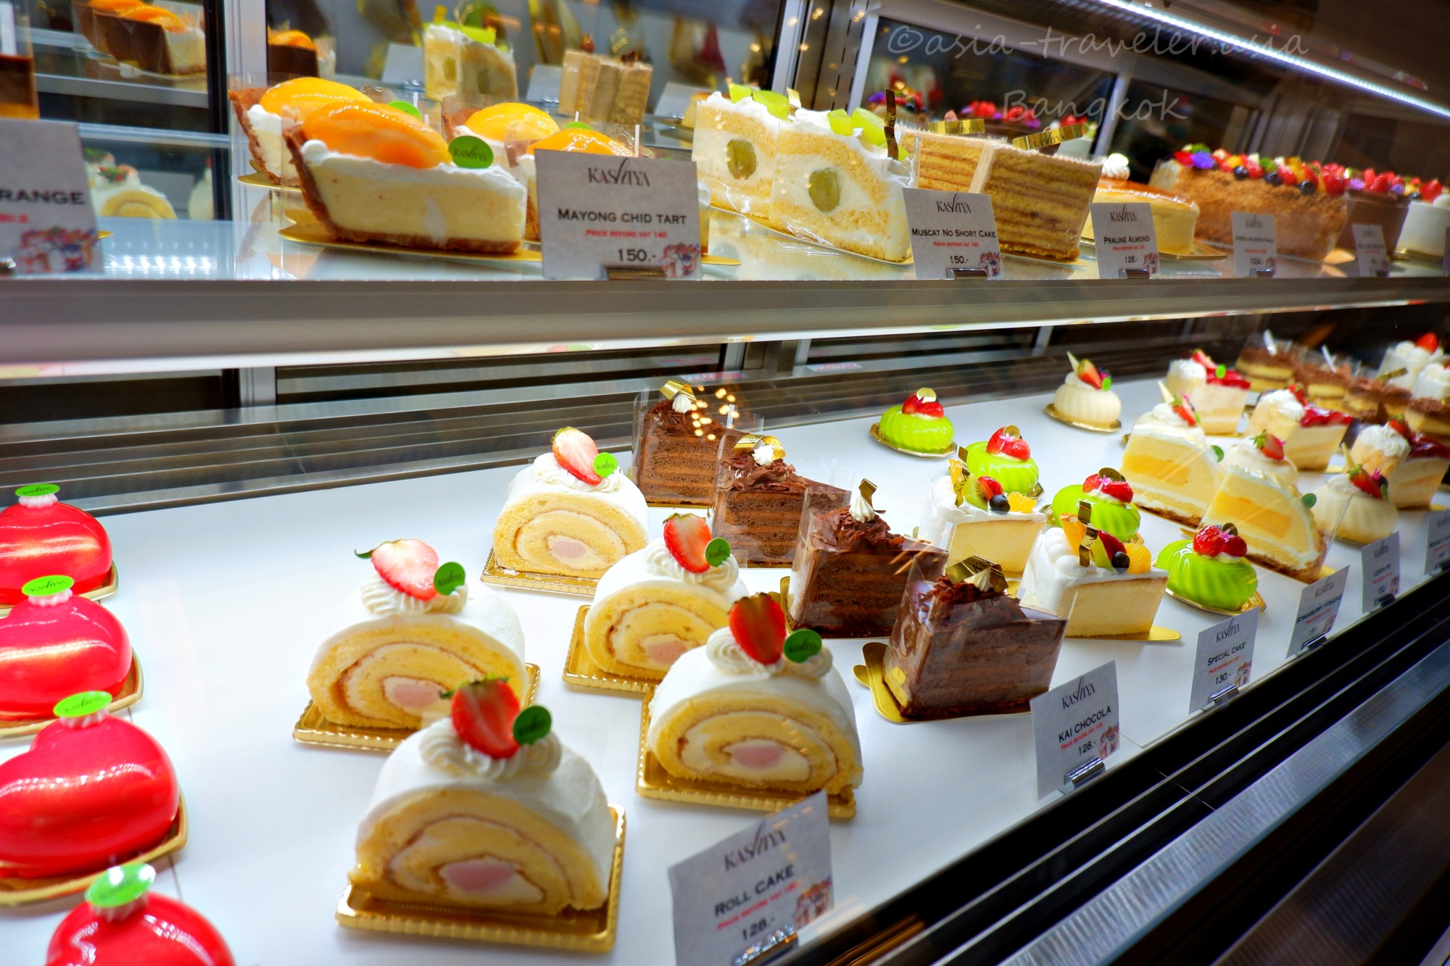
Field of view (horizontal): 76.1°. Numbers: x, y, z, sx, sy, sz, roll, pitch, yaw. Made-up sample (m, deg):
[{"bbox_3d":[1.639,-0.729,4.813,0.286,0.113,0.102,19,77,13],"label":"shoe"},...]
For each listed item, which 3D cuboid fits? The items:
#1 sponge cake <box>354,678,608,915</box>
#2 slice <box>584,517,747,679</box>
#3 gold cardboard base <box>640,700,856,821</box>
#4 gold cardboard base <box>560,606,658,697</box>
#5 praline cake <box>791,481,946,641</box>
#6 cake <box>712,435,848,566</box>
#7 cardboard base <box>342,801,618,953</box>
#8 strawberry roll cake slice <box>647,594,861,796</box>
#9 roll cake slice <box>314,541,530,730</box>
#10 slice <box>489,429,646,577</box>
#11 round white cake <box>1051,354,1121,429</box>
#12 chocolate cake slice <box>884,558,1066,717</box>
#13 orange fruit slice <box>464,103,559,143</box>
[{"bbox_3d":[-0.090,0.117,0.367,0.099,0.093,0.046,8,26,-6],"label":"sponge cake"},{"bbox_3d":[-0.026,0.058,0.514,0.097,0.090,0.045,9,26,-5],"label":"slice"},{"bbox_3d":[0.010,0.135,0.474,0.106,0.008,0.076,8,26,-6],"label":"gold cardboard base"},{"bbox_3d":[-0.032,0.088,0.484,0.096,0.006,0.062,9,26,-6],"label":"gold cardboard base"},{"bbox_3d":[0.100,0.047,0.584,0.091,0.093,0.063,10,26,-2],"label":"praline cake"},{"bbox_3d":[0.043,0.010,0.645,0.091,0.086,0.063,11,26,-1],"label":"cake"},{"bbox_3d":[-0.088,0.143,0.352,0.096,0.006,0.062,9,26,-7],"label":"cardboard base"},{"bbox_3d":[0.017,0.088,0.411,0.093,0.086,0.038,9,26,-7],"label":"strawberry roll cake slice"},{"bbox_3d":[-0.129,0.062,0.402,0.090,0.085,0.038,8,27,-8],"label":"roll cake slice"},{"bbox_3d":[-0.083,0.009,0.527,0.088,0.084,0.038,9,26,-7],"label":"slice"},{"bbox_3d":[0.426,-0.109,1.063,0.077,0.068,0.077,9,26,-4],"label":"round white cake"},{"bbox_3d":[0.143,0.083,0.508,0.091,0.082,0.057,8,24,-5],"label":"chocolate cake slice"},{"bbox_3d":[-0.105,-0.177,0.456,0.047,0.018,0.033,6,27,-12],"label":"orange fruit slice"}]

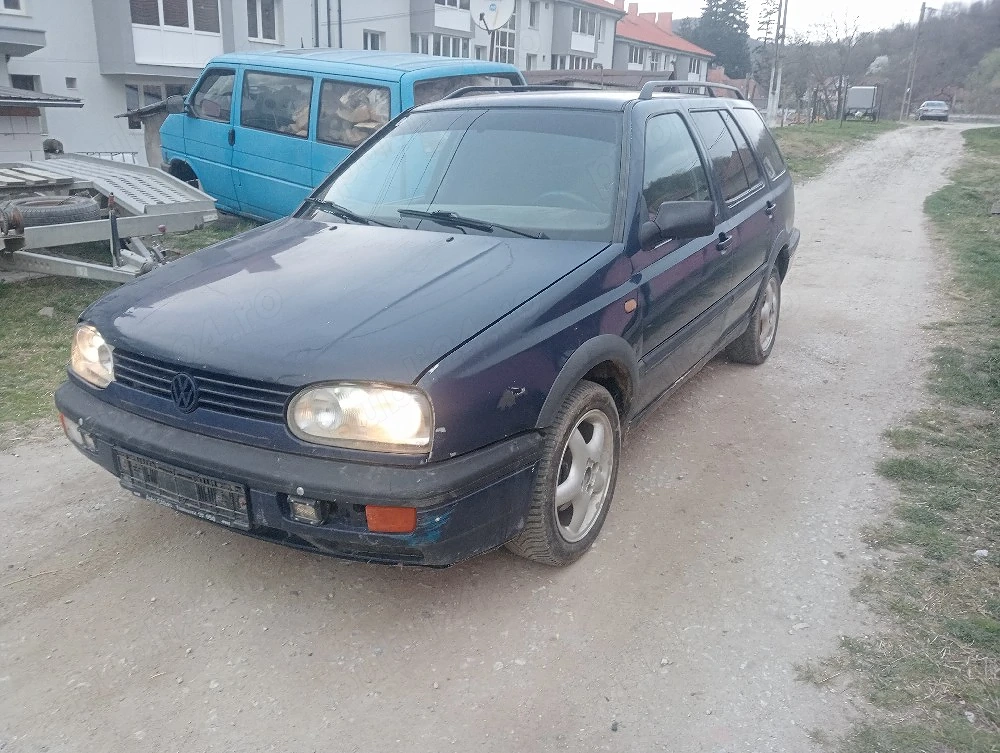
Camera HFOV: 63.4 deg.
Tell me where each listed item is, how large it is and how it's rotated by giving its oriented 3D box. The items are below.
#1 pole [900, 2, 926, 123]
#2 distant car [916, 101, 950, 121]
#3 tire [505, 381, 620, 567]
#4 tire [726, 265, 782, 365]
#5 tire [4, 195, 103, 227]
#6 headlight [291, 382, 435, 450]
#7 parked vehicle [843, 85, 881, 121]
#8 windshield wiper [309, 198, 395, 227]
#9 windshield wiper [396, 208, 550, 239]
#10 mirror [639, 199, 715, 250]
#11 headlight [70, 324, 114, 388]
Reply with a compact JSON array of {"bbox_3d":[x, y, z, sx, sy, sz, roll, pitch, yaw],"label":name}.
[{"bbox_3d":[31.689,-24.188,62.000,0.500,8.500,0.400,9,19,24],"label":"pole"},{"bbox_3d":[33.449,-20.486,62.500,1.720,1.420,4.450,8,19,18],"label":"distant car"},{"bbox_3d":[0.178,0.286,2.513,0.200,0.580,0.580,11,20,29],"label":"tire"},{"bbox_3d":[1.438,-0.368,4.627,0.200,0.580,0.580,10,21,29],"label":"tire"},{"bbox_3d":[-3.239,-1.184,5.850,0.610,0.180,0.610,13,22,28],"label":"tire"},{"bbox_3d":[-0.343,0.092,1.985,0.365,0.165,0.150,7,20,22],"label":"headlight"},{"bbox_3d":[24.546,-18.537,55.000,2.000,2.250,3.500,8,18,22],"label":"parked vehicle"},{"bbox_3d":[-0.600,-0.672,3.306,0.550,0.060,0.070,20,25,28],"label":"windshield wiper"},{"bbox_3d":[-0.115,-0.527,2.780,0.660,0.055,0.080,17,24,32],"label":"windshield wiper"},{"bbox_3d":[0.624,-0.535,2.805,0.215,0.145,0.160,10,21,29],"label":"mirror"},{"bbox_3d":[-1.252,-0.069,2.497,0.365,0.165,0.150,13,22,36],"label":"headlight"}]

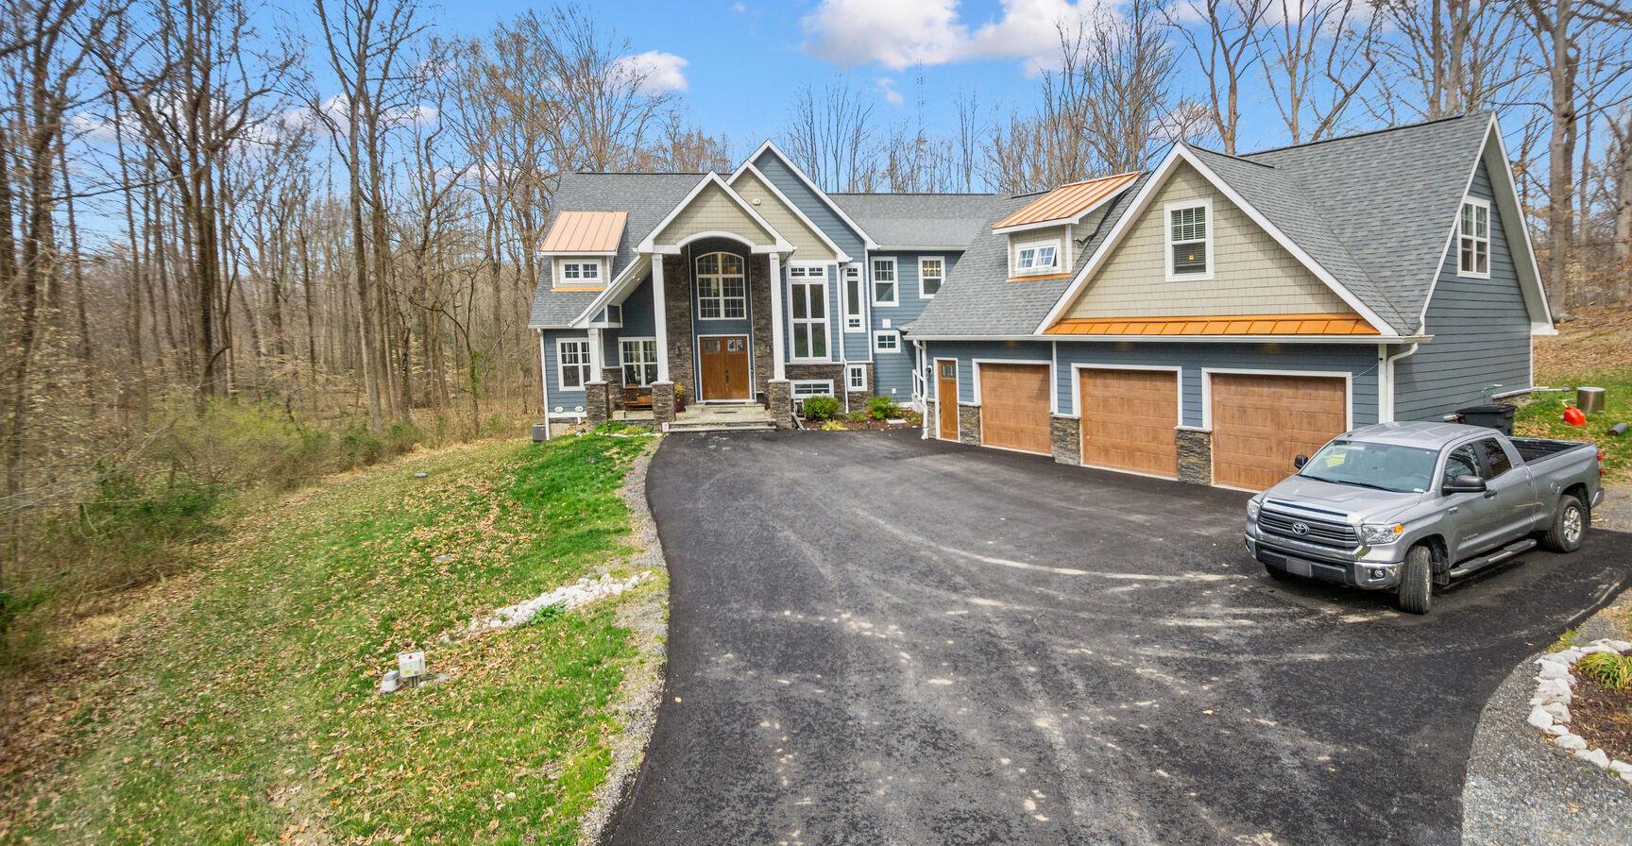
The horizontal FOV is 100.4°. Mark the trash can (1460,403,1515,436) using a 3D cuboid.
[{"bbox_3d":[12.843,0.228,13.068,0.700,1.100,0.800,-7,10,-41],"label":"trash can"}]

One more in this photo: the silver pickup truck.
[{"bbox_3d":[8.980,1.000,10.100,5.750,1.930,2.080,-7,7,-24],"label":"silver pickup truck"}]

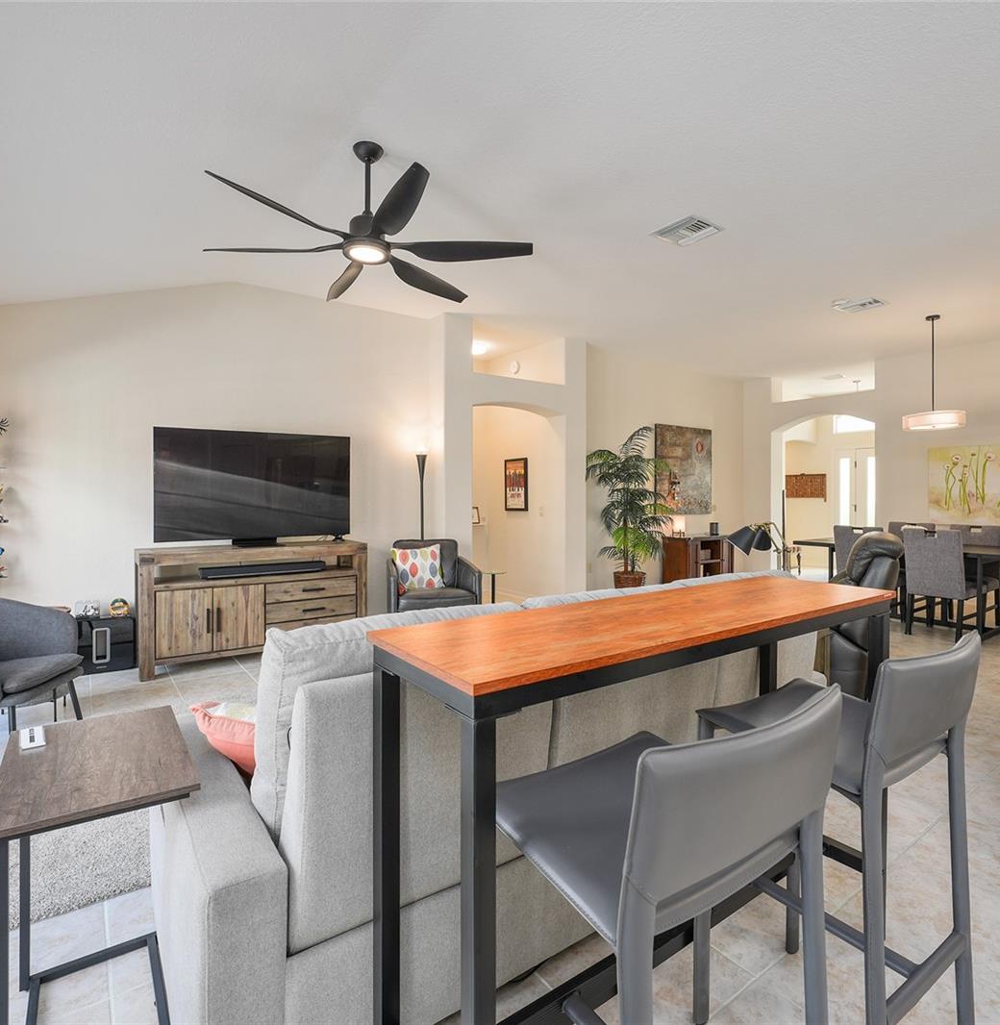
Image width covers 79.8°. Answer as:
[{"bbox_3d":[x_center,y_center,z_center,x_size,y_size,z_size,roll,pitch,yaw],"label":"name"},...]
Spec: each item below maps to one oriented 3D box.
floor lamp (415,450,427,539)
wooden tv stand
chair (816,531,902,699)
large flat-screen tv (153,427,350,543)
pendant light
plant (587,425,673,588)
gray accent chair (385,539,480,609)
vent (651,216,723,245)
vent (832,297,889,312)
[{"bbox_3d":[-0.716,0.255,5.497,0.250,1.650,0.250,-1,1,-35],"label":"floor lamp"},{"bbox_3d":[-1.877,0.682,4.653,1.600,0.850,0.450,-1,1,-35],"label":"wooden tv stand"},{"bbox_3d":[1.930,0.621,3.750,0.920,1.030,0.820,1,1,40],"label":"chair"},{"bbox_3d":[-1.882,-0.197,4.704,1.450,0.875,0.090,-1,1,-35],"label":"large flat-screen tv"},{"bbox_3d":[4.168,-1.338,5.754,0.615,1.080,0.615,-1,1,-35],"label":"pendant light"},{"bbox_3d":[1.470,0.030,6.760,0.980,2.020,0.920,0,1,0],"label":"plant"},{"bbox_3d":[-0.550,0.673,5.020,0.710,0.845,0.720,0,1,-26],"label":"gray accent chair"},{"bbox_3d":[1.220,-1.810,3.881,0.340,0.035,0.340,-1,1,-35],"label":"vent"},{"bbox_3d":[3.265,-1.859,5.391,0.340,0.035,0.340,-1,1,-35],"label":"vent"}]

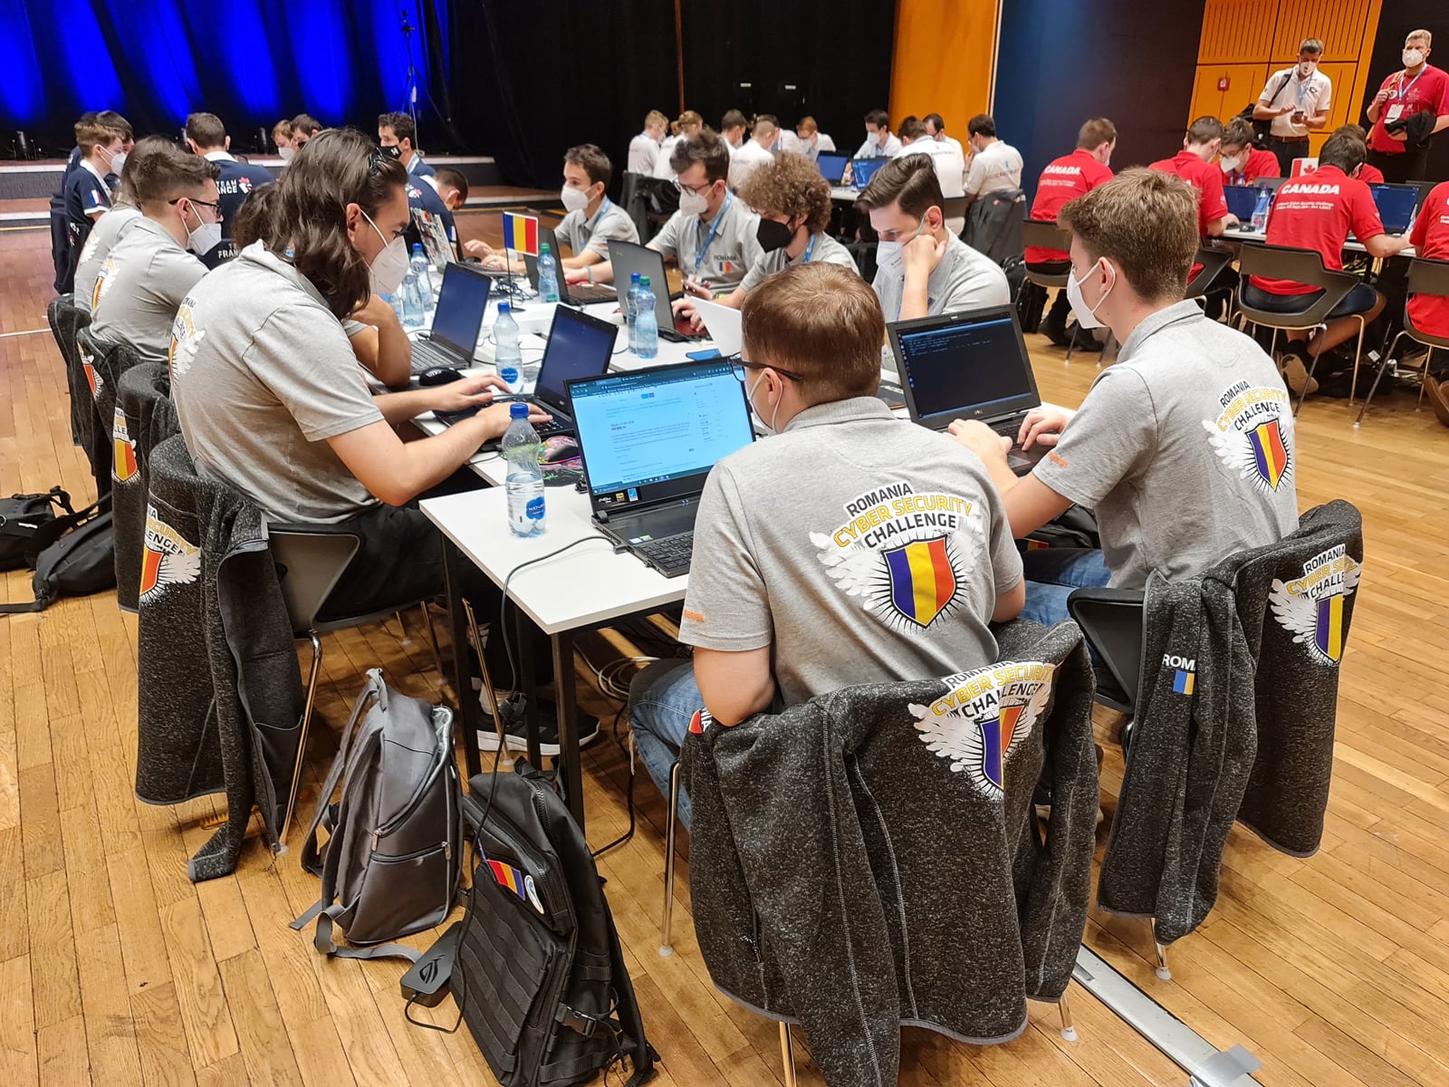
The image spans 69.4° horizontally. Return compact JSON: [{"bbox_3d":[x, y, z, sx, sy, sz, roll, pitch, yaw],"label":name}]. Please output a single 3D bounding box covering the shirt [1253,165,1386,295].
[{"bbox_3d":[2.821,-1.475,4.945,0.460,0.600,0.530,-20,30,-37],"label":"shirt"}]

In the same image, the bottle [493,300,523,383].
[{"bbox_3d":[-0.549,-0.497,2.653,0.066,0.221,0.066,-1,23,0],"label":"bottle"}]

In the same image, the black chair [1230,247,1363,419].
[{"bbox_3d":[2.768,-1.070,5.105,0.540,0.770,0.510,-15,27,-30],"label":"black chair"}]

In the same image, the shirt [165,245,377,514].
[{"bbox_3d":[-0.908,-0.300,2.160,0.390,0.630,0.500,-17,28,-33],"label":"shirt"}]

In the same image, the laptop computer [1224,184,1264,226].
[{"bbox_3d":[3.237,-2.121,6.547,0.020,0.208,0.335,8,13,-39],"label":"laptop computer"}]

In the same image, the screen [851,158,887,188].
[{"bbox_3d":[1.353,-3.153,9.000,0.365,0.235,0.320,-12,25,-27],"label":"screen"}]

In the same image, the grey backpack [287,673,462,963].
[{"bbox_3d":[-0.644,0.480,2.016,0.250,0.450,0.290,5,20,-24],"label":"grey backpack"}]

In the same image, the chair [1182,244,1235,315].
[{"bbox_3d":[2.564,-1.403,5.997,0.540,0.790,0.540,-18,28,-37],"label":"chair"}]

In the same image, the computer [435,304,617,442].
[{"bbox_3d":[-0.454,-0.380,2.350,0.325,0.229,0.340,-13,26,-28],"label":"computer"}]

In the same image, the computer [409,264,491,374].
[{"bbox_3d":[-0.876,-0.639,2.967,0.320,0.235,0.380,-14,27,-28],"label":"computer"}]

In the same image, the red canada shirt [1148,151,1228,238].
[{"bbox_3d":[2.417,-1.726,5.500,0.420,0.620,0.500,-17,28,-33],"label":"red canada shirt"}]

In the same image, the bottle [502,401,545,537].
[{"bbox_3d":[-0.340,-0.125,1.748,0.066,0.218,0.066,-14,26,-29],"label":"bottle"}]

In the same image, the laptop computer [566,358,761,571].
[{"bbox_3d":[-0.027,-0.148,1.778,0.358,0.235,0.348,-14,26,-29],"label":"laptop computer"}]

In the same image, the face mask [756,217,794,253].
[{"bbox_3d":[0.149,-0.874,2.970,0.090,0.110,0.130,-33,35,-19],"label":"face mask"}]

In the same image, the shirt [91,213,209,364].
[{"bbox_3d":[-1.698,-0.718,3.187,0.400,0.580,0.500,-17,28,-33],"label":"shirt"}]

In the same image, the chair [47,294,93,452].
[{"bbox_3d":[-2.033,-0.498,3.844,0.540,0.770,0.520,-15,27,-29],"label":"chair"}]

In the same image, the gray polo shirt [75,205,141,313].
[{"bbox_3d":[-2.006,-0.882,3.679,0.440,0.620,0.490,-14,26,-29],"label":"gray polo shirt"}]

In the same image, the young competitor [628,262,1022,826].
[{"bbox_3d":[0.158,0.169,1.695,0.540,1.200,0.740,-12,26,-24],"label":"young competitor"}]

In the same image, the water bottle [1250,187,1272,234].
[{"bbox_3d":[2.841,-1.772,5.520,0.073,0.240,0.073,-15,27,-30],"label":"water bottle"}]

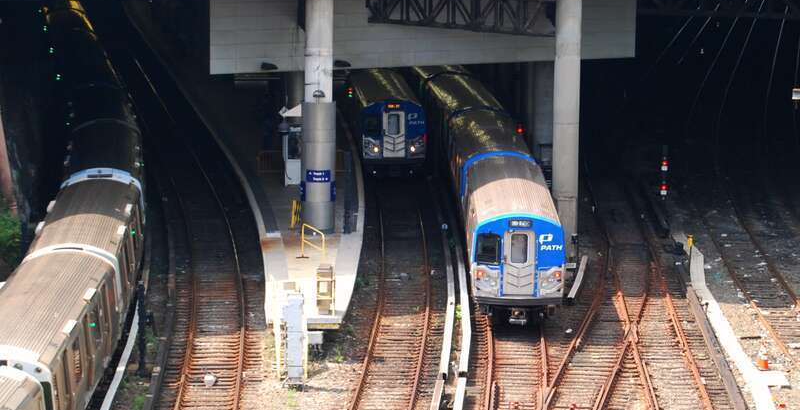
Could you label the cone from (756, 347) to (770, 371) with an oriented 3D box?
[{"bbox_3d":[10.218,4.304,51.321,0.370,0.650,0.370,0,12,0],"label":"cone"}]

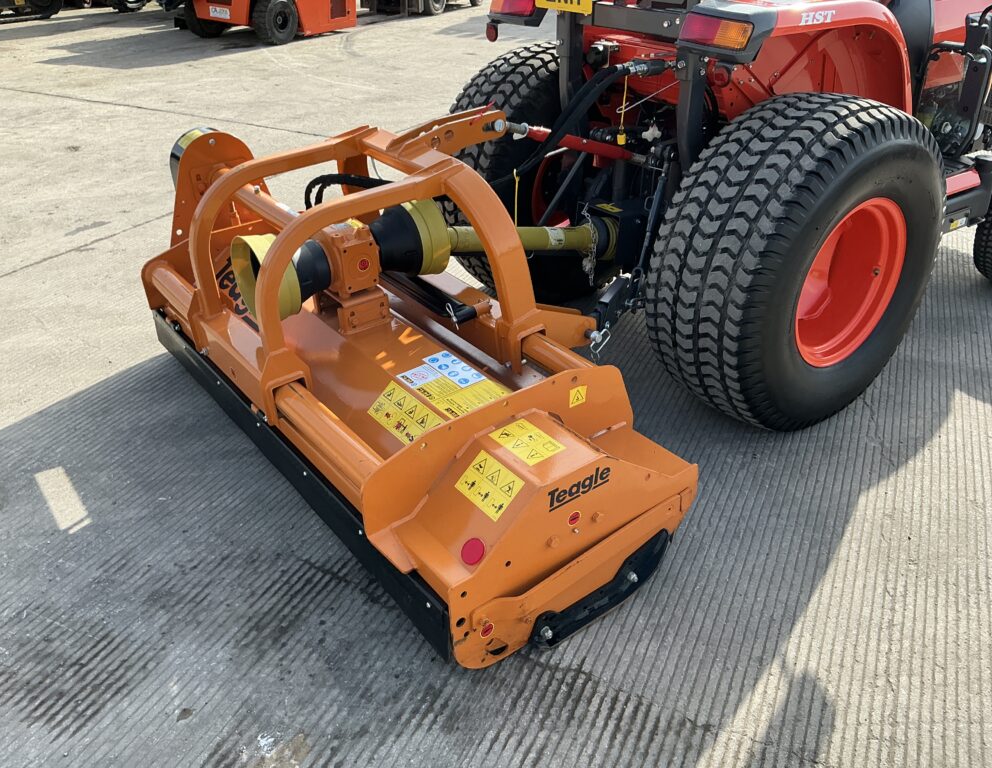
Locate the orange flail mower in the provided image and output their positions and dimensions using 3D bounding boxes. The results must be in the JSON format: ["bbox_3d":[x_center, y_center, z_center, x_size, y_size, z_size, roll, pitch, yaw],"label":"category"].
[{"bbox_3d":[-0.290,-0.215,2.366,1.000,0.970,1.820,-21,37,-32],"label":"orange flail mower"}]

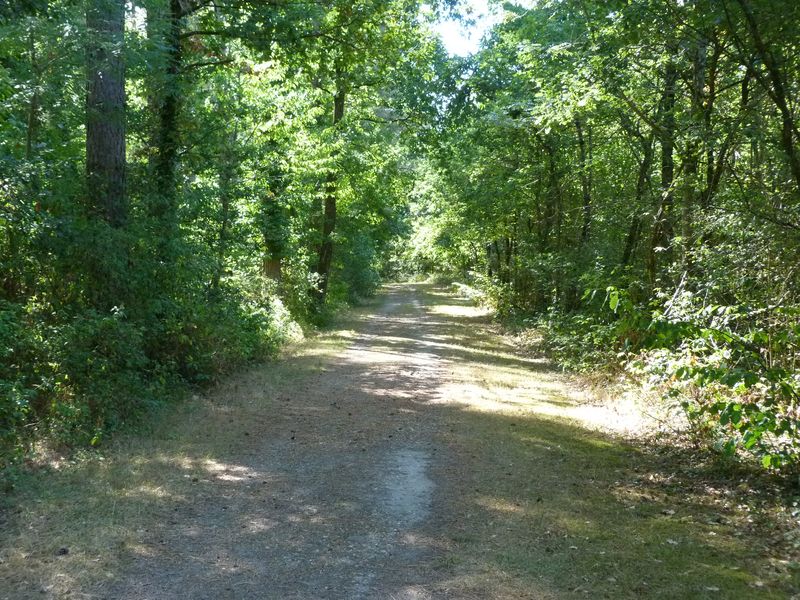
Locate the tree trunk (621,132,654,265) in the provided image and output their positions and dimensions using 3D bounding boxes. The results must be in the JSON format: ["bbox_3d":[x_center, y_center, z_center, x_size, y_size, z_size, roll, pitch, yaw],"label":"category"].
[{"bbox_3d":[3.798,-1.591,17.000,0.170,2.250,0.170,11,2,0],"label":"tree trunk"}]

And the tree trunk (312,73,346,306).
[{"bbox_3d":[-2.041,-3.222,31.000,0.430,6.900,0.430,5,2,0],"label":"tree trunk"}]

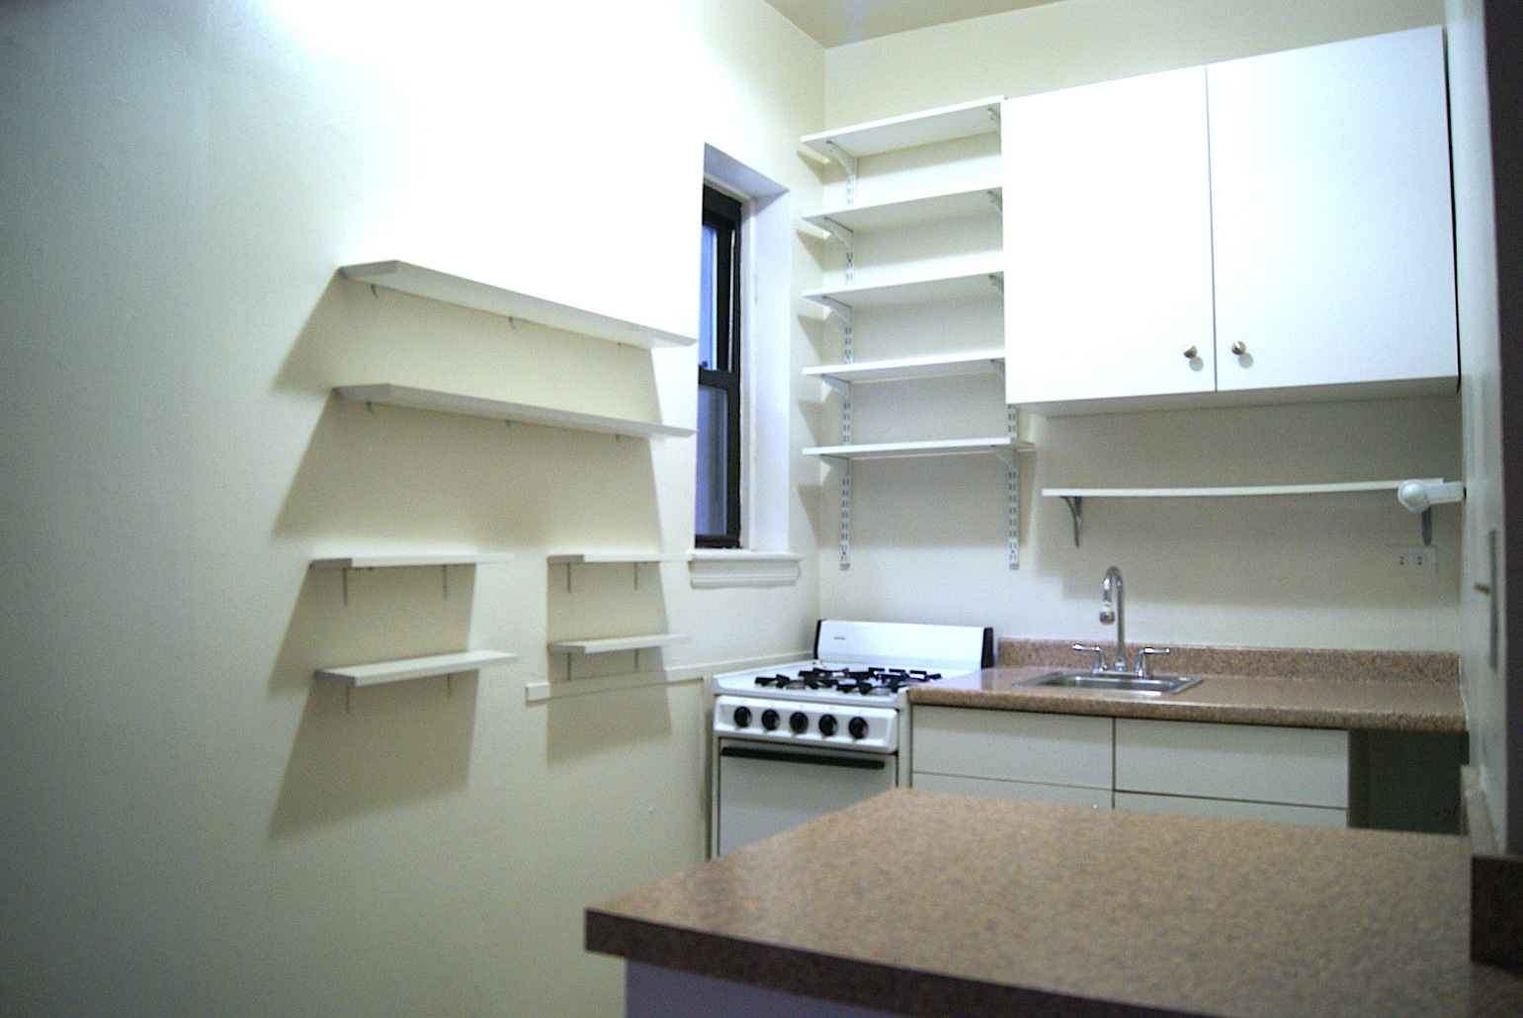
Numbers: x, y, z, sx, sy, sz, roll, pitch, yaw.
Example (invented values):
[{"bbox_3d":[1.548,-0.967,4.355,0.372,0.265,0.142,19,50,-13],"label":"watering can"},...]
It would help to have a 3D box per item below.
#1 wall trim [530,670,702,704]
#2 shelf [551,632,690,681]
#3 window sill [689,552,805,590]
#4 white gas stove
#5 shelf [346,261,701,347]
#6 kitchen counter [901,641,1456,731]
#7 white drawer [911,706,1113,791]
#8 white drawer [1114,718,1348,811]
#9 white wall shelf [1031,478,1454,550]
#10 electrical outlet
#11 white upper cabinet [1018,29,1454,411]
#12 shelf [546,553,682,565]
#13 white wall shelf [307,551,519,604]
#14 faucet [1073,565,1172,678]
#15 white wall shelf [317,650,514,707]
[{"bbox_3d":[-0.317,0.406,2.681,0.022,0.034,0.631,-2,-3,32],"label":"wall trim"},{"bbox_3d":[-0.306,0.331,2.523,0.102,0.084,0.378,-1,-3,31],"label":"shelf"},{"bbox_3d":[-0.066,0.163,3.074,0.080,0.090,0.550,-2,-3,32],"label":"window sill"},{"bbox_3d":[0.259,0.837,3.043,0.525,1.035,0.645,-1,-3,27],"label":"white gas stove"},{"bbox_3d":[-0.455,-0.414,2.397,0.140,0.021,0.878,-2,-3,32],"label":"shelf"},{"bbox_3d":[1.003,0.405,2.752,1.125,0.117,0.640,-1,-3,27],"label":"kitchen counter"},{"bbox_3d":[0.557,0.525,2.554,0.462,0.156,0.022,-1,-3,31],"label":"white drawer"},{"bbox_3d":[0.945,0.511,2.321,0.454,0.154,0.022,-1,-3,31],"label":"white drawer"},{"bbox_3d":[1.147,0.019,2.765,0.922,0.147,0.190,-1,-3,31],"label":"white wall shelf"},{"bbox_3d":[1.613,0.127,2.829,0.110,0.069,0.011,-1,-3,25],"label":"electrical outlet"},{"bbox_3d":[1.099,-0.632,2.744,0.984,0.762,0.329,-1,-3,31],"label":"white upper cabinet"},{"bbox_3d":[-0.316,0.116,2.622,0.100,0.020,0.390,-2,-3,32],"label":"shelf"},{"bbox_3d":[-0.606,0.127,2.020,0.103,0.079,0.373,-1,-3,31],"label":"white wall shelf"},{"bbox_3d":[0.902,0.288,2.930,0.250,0.275,0.205,-1,-3,28],"label":"faucet"},{"bbox_3d":[-0.600,0.306,2.023,0.104,0.072,0.375,-1,-3,31],"label":"white wall shelf"}]

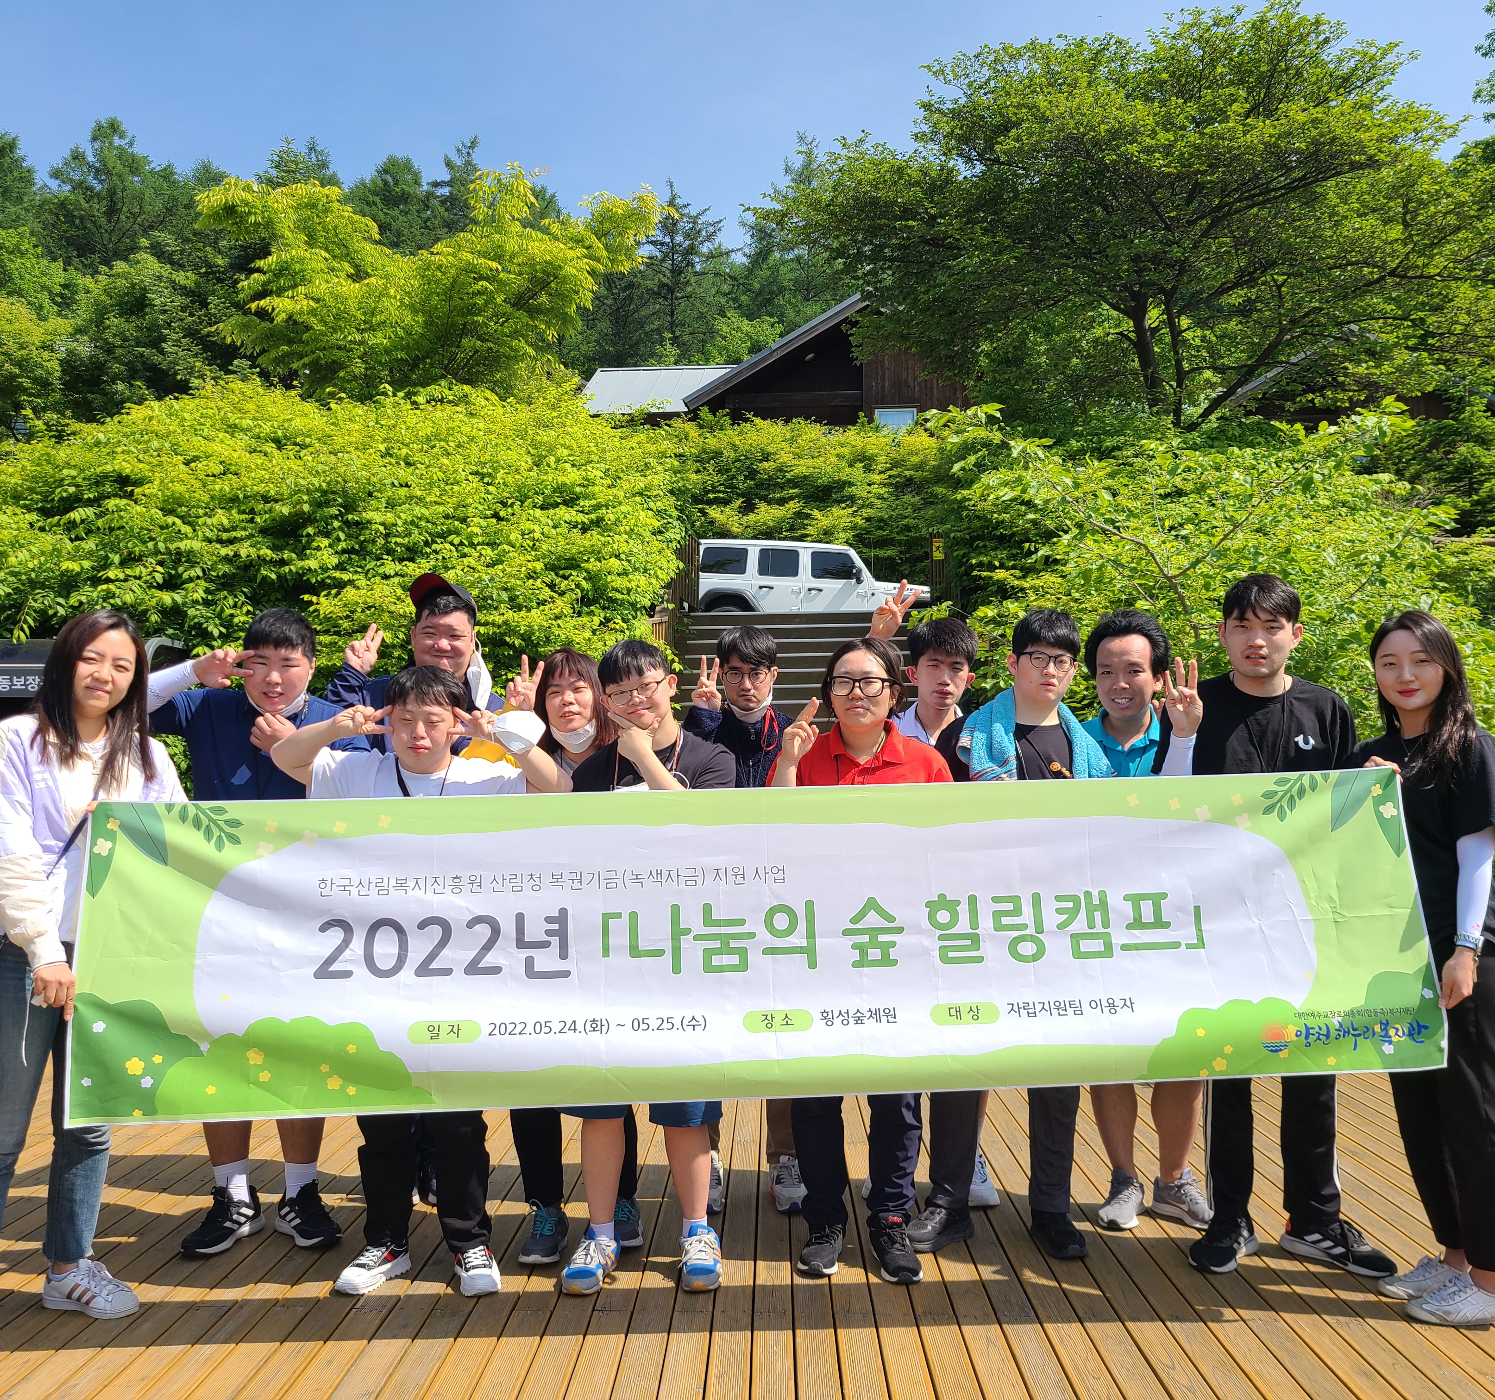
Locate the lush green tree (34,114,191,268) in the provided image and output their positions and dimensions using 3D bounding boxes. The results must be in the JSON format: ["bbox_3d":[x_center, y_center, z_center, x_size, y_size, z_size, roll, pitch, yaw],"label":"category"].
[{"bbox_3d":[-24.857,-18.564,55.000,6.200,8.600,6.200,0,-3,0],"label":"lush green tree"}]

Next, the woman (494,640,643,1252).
[{"bbox_3d":[-0.480,0.665,3.877,0.460,1.607,0.370,0,-3,0],"label":"woman"}]

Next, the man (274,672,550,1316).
[{"bbox_3d":[-0.860,0.685,3.605,0.680,1.535,0.400,0,-3,-5],"label":"man"}]

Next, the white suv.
[{"bbox_3d":[0.868,-1.511,23.223,4.800,1.860,1.890,1,-4,-13],"label":"white suv"}]

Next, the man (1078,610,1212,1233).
[{"bbox_3d":[1.126,0.615,4.061,0.470,1.745,0.360,0,-3,8],"label":"man"}]

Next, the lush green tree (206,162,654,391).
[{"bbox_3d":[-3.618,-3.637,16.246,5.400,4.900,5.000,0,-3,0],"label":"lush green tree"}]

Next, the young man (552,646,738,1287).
[{"bbox_3d":[-0.260,0.650,3.618,0.480,1.605,0.380,0,-3,3],"label":"young man"}]

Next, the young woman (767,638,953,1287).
[{"bbox_3d":[0.287,0.648,3.606,0.490,1.620,0.420,0,-3,2],"label":"young woman"}]

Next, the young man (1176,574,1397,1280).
[{"bbox_3d":[1.418,0.568,3.700,0.570,1.800,0.420,0,-3,11],"label":"young man"}]

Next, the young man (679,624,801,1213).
[{"bbox_3d":[0.002,0.629,4.227,0.460,1.730,0.380,0,-3,0],"label":"young man"}]

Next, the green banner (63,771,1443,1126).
[{"bbox_3d":[0.062,0.525,3.120,3.000,0.700,0.090,-1,-13,-4],"label":"green banner"}]

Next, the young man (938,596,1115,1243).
[{"bbox_3d":[0.770,0.610,3.890,0.500,1.719,0.350,0,-3,0],"label":"young man"}]

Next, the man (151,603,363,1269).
[{"bbox_3d":[-1.327,0.600,3.791,0.580,1.725,0.420,1,-3,-10],"label":"man"}]

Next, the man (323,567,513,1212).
[{"bbox_3d":[-0.982,0.562,4.262,0.570,1.860,0.400,1,-3,-7],"label":"man"}]

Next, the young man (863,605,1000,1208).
[{"bbox_3d":[0.550,0.618,4.361,0.480,1.758,0.350,0,-3,0],"label":"young man"}]

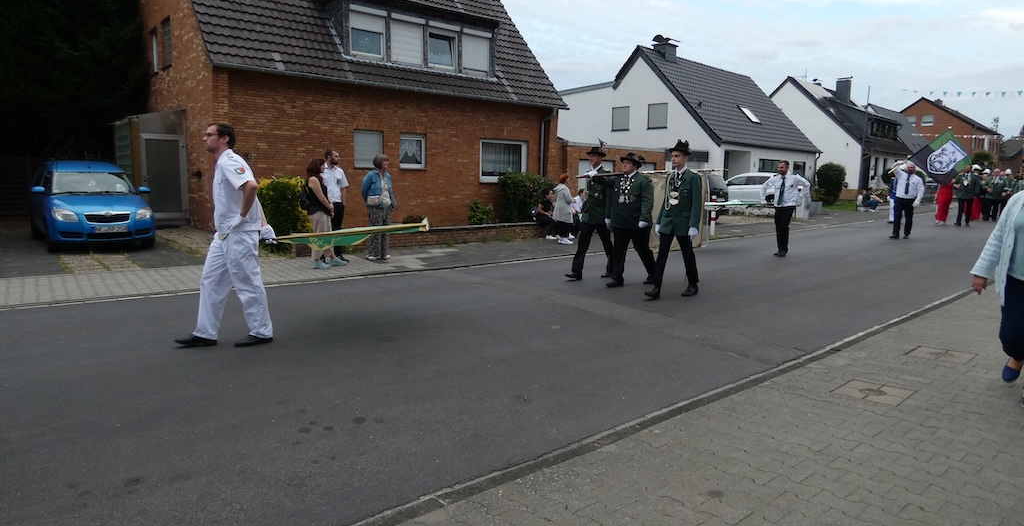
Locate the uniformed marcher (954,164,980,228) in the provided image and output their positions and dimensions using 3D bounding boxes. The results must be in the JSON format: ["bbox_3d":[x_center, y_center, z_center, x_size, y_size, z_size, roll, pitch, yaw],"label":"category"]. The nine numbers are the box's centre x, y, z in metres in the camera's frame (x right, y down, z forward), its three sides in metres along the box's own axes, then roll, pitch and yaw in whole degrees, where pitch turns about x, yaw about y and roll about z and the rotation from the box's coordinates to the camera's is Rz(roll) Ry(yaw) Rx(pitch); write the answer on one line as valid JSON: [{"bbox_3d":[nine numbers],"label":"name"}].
[{"bbox_3d":[13.912,-2.040,18.069,0.480,1.852,0.650,-6,11,-40],"label":"uniformed marcher"}]

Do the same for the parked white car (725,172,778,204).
[{"bbox_3d":[9.785,-2.918,24.357,1.800,1.520,4.400,-6,11,-42],"label":"parked white car"}]

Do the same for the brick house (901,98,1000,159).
[{"bbox_3d":[42.862,-11.679,60.079,9.700,9.200,8.000,-6,11,-39],"label":"brick house"}]

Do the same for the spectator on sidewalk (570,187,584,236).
[{"bbox_3d":[1.495,-1.141,13.500,0.600,1.100,0.460,6,9,30],"label":"spectator on sidewalk"}]

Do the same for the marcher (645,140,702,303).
[{"bbox_3d":[1.943,-0.512,7.116,0.750,1.888,0.560,-6,11,-40],"label":"marcher"}]

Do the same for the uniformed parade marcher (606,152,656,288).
[{"bbox_3d":[1.597,-0.579,7.973,0.700,1.792,0.660,-6,11,-40],"label":"uniformed parade marcher"}]

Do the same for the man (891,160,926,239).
[{"bbox_3d":[9.604,-1.527,14.366,0.500,1.897,0.800,-6,11,-40],"label":"man"}]

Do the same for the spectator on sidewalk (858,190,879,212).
[{"bbox_3d":[14.745,-2.609,24.400,0.750,0.960,0.550,7,10,35],"label":"spectator on sidewalk"}]

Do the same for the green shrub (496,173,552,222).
[{"bbox_3d":[0.381,-1.815,16.693,1.550,1.516,1.350,-6,11,-39],"label":"green shrub"}]

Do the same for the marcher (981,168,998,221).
[{"bbox_3d":[16.448,-2.353,20.400,0.420,1.780,0.550,-7,11,-43],"label":"marcher"}]

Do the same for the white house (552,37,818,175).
[{"bbox_3d":[9.508,-7.529,32.946,11.000,8.226,10.500,-6,11,-42],"label":"white house"}]

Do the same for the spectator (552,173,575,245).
[{"bbox_3d":[1.123,-1.177,12.900,0.450,1.530,0.480,2,8,10],"label":"spectator"}]

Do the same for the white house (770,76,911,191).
[{"bbox_3d":[21.720,-8.728,41.486,10.500,8.268,8.400,-6,11,-43],"label":"white house"}]

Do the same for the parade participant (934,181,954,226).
[{"bbox_3d":[13.785,-2.101,18.900,0.420,1.720,0.500,-7,11,-43],"label":"parade participant"}]

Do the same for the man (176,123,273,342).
[{"bbox_3d":[-2.366,-0.217,4.919,0.780,1.844,0.520,-5,10,-36],"label":"man"}]

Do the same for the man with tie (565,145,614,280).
[{"bbox_3d":[1.130,-0.712,8.517,0.750,1.882,0.560,-6,11,-40],"label":"man with tie"}]

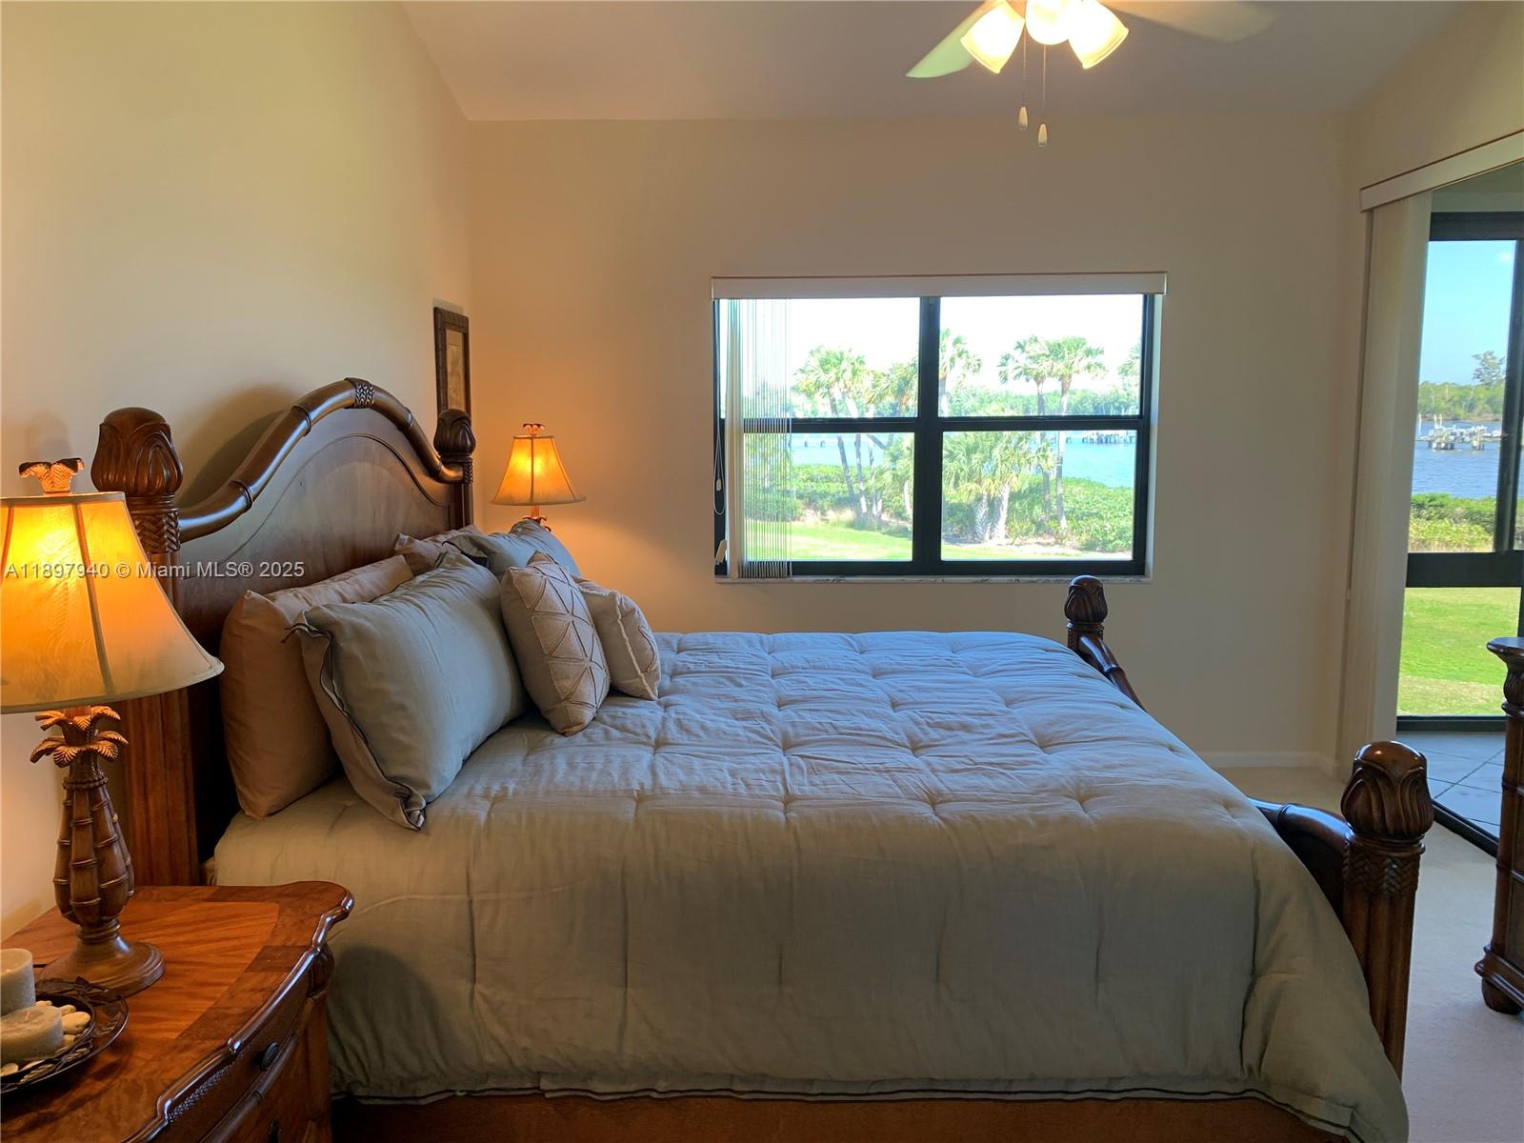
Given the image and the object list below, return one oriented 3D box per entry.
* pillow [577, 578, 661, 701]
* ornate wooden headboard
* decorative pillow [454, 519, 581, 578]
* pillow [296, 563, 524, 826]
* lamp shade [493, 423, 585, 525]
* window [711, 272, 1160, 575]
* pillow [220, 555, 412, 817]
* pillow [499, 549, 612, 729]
[{"bbox_3d":[-0.421,0.176,3.291,0.140,0.320,0.430,-22,15,-17],"label":"pillow"},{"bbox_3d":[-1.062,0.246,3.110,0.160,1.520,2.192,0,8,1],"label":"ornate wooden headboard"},{"bbox_3d":[-0.723,0.075,3.553,0.210,0.500,0.900,-27,7,4],"label":"decorative pillow"},{"bbox_3d":[-0.748,0.215,2.634,0.210,0.500,0.920,-27,7,4],"label":"pillow"},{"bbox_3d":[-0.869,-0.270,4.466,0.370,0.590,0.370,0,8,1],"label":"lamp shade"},{"bbox_3d":[0.736,-0.601,4.886,1.900,1.272,0.130,0,8,1],"label":"window"},{"bbox_3d":[-0.943,0.196,2.634,0.200,0.460,0.880,-7,8,2],"label":"pillow"},{"bbox_3d":[-0.544,0.175,2.980,0.150,0.430,0.420,-25,7,4],"label":"pillow"}]

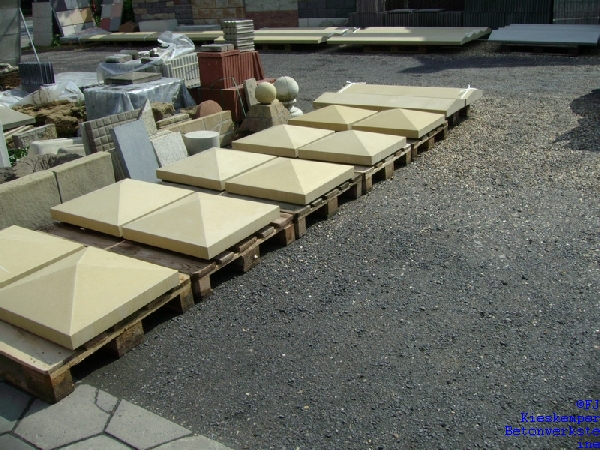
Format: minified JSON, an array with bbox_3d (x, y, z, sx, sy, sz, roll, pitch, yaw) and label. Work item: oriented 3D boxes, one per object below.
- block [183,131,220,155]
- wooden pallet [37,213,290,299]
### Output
[{"bbox_3d":[-0.774,-0.597,4.905,0.296,0.268,0.296,-3,22,1],"label":"block"},{"bbox_3d":[-0.779,0.059,3.474,1.200,0.146,0.800,11,26,31],"label":"wooden pallet"}]

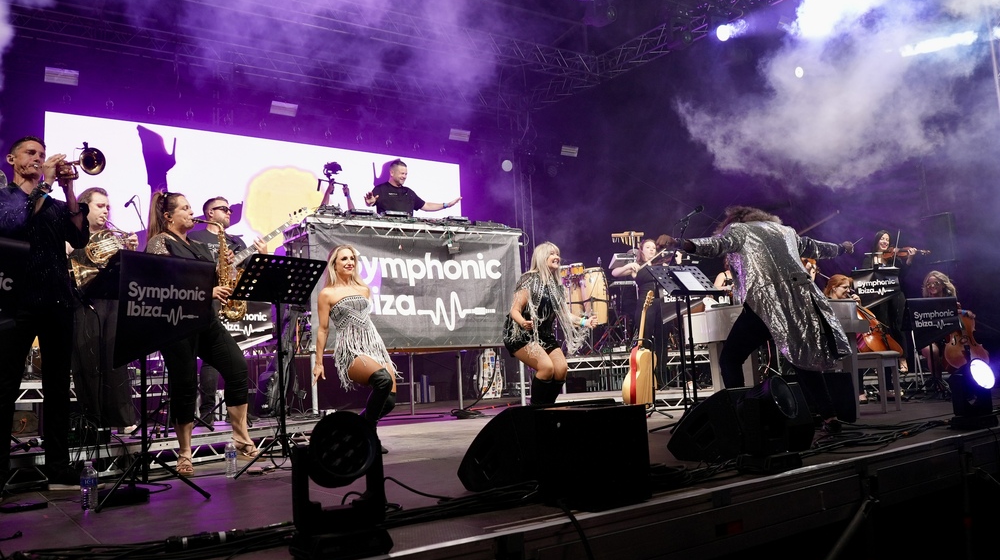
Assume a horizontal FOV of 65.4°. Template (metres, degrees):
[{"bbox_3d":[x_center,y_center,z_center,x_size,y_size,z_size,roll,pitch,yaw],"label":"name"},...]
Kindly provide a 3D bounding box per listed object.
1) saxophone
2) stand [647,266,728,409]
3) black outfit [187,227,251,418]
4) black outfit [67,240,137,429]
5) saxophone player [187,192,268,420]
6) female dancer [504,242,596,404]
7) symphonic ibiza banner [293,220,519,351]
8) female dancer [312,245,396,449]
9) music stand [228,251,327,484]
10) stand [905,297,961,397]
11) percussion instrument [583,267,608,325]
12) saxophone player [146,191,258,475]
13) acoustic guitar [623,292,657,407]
[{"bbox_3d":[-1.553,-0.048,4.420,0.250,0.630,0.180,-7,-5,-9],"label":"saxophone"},{"bbox_3d":[1.443,0.488,5.920,0.520,1.210,0.470,0,-7,-28],"label":"stand"},{"bbox_3d":[-2.181,0.330,6.050,0.490,1.480,0.340,2,-8,-43],"label":"black outfit"},{"bbox_3d":[-2.922,0.401,5.720,0.360,1.460,0.460,-6,-7,30],"label":"black outfit"},{"bbox_3d":[-2.139,0.222,6.049,0.570,1.770,0.440,2,-8,-43],"label":"saxophone player"},{"bbox_3d":[0.393,0.451,6.056,0.650,1.460,0.620,-7,-7,41],"label":"female dancer"},{"bbox_3d":[-0.760,0.077,7.531,2.380,1.170,0.060,2,-7,-37],"label":"symphonic ibiza banner"},{"bbox_3d":[-1.009,0.470,5.399,0.520,1.411,0.550,2,-7,-37],"label":"female dancer"},{"bbox_3d":[-1.359,0.498,4.842,0.550,1.277,0.550,2,-7,-37],"label":"music stand"},{"bbox_3d":[4.397,0.663,7.969,0.520,0.980,0.440,-4,-6,8],"label":"stand"},{"bbox_3d":[1.184,0.197,9.600,0.350,0.720,0.350,-2,-6,0],"label":"percussion instrument"},{"bbox_3d":[-1.831,0.306,4.790,0.550,1.688,0.580,-6,-6,29],"label":"saxophone player"},{"bbox_3d":[1.277,0.616,6.900,0.130,1.030,0.390,7,2,43],"label":"acoustic guitar"}]

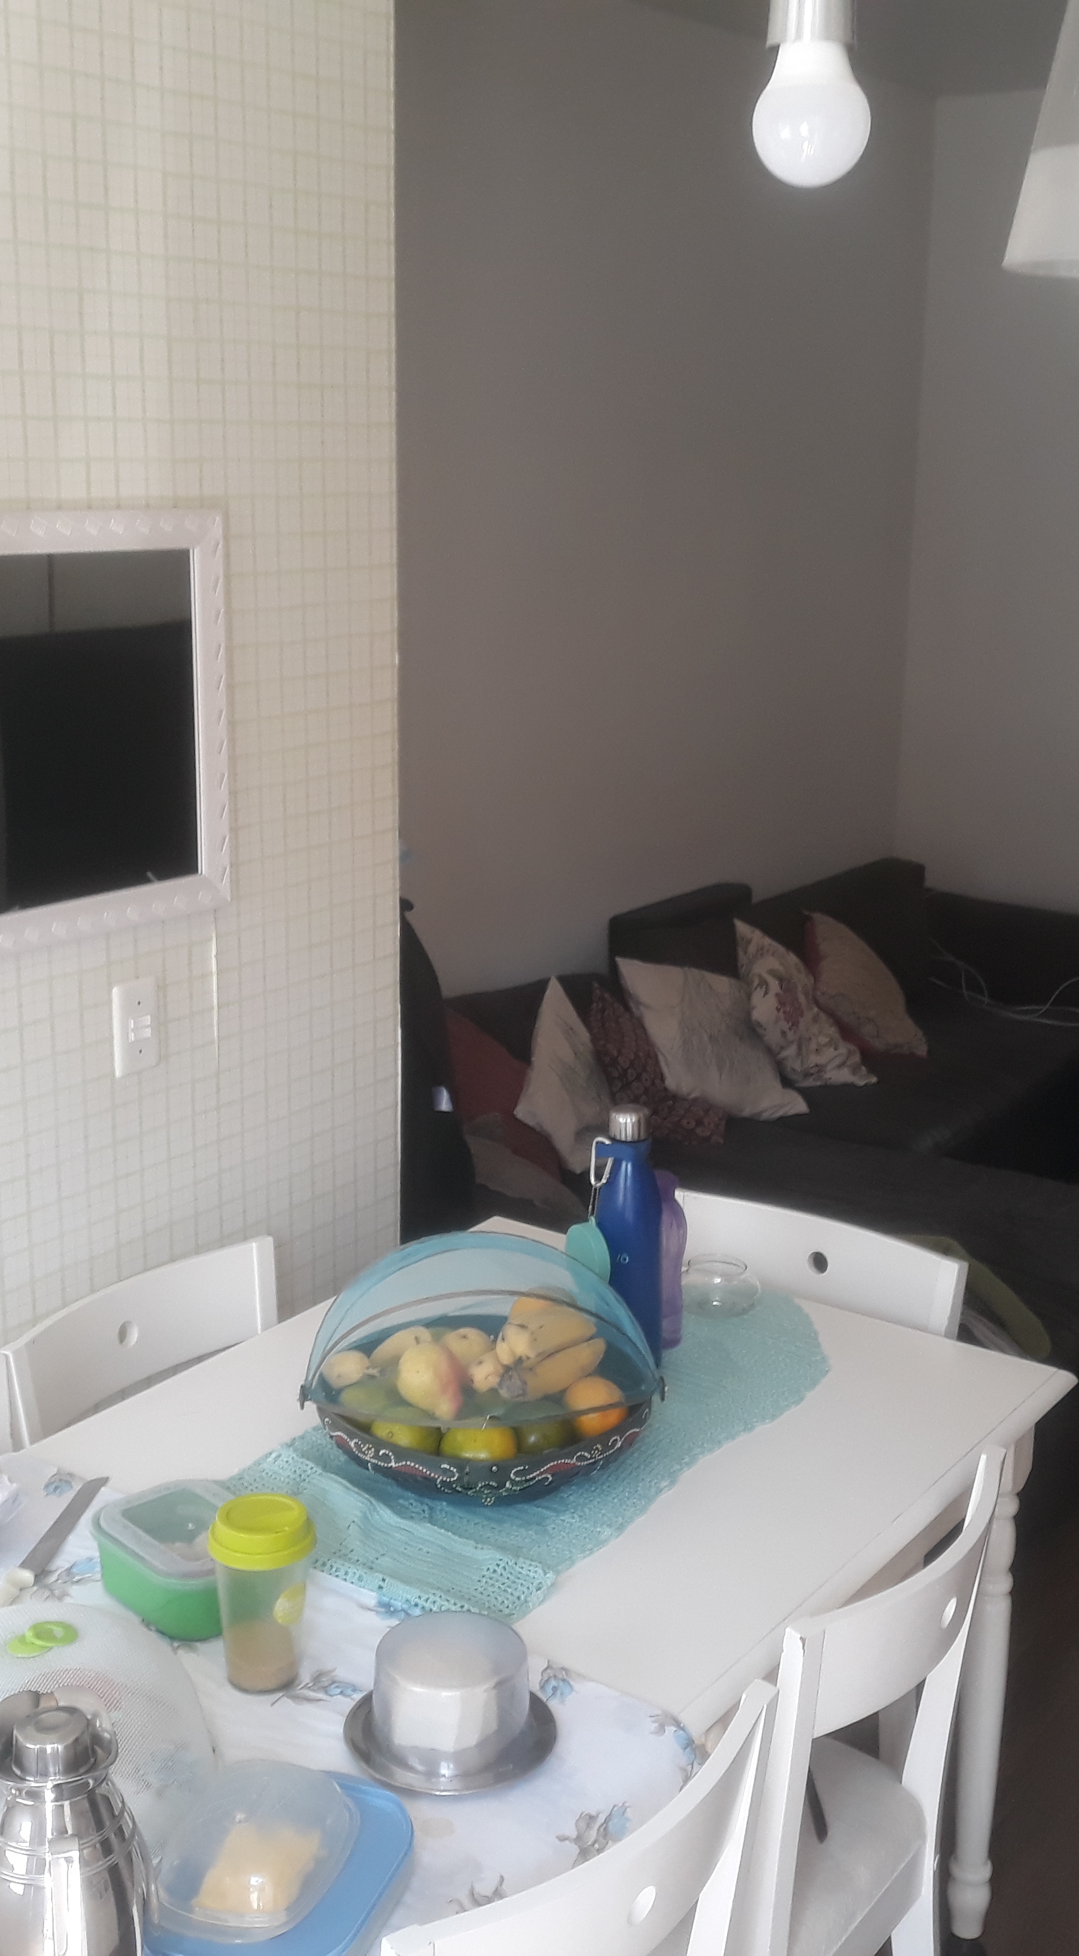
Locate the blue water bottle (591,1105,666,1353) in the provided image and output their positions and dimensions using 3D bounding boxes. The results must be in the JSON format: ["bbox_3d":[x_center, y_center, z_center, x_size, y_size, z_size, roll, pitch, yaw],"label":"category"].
[{"bbox_3d":[0.113,0.305,2.426,0.083,0.305,0.081,2,14,3],"label":"blue water bottle"}]

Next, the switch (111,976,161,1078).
[{"bbox_3d":[-0.508,0.064,2.581,0.010,0.120,0.075,11,17,35],"label":"switch"}]

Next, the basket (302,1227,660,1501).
[{"bbox_3d":[-0.059,0.399,2.152,0.370,0.254,0.345,0,14,-3],"label":"basket"}]

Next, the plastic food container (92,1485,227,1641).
[{"bbox_3d":[-0.328,0.544,1.912,0.141,0.070,0.185,-11,19,-40],"label":"plastic food container"}]

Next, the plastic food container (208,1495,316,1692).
[{"bbox_3d":[-0.244,0.541,1.781,0.091,0.159,0.091,-1,15,-8],"label":"plastic food container"}]

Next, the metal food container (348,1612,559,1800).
[{"bbox_3d":[-0.072,0.597,1.679,0.176,0.092,0.176,2,14,3],"label":"metal food container"}]

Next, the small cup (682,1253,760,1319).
[{"bbox_3d":[0.228,0.389,2.598,0.103,0.060,0.096,2,14,5],"label":"small cup"}]

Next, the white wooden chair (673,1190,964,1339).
[{"bbox_3d":[0.232,0.766,2.553,0.430,0.880,0.500,11,17,35],"label":"white wooden chair"}]

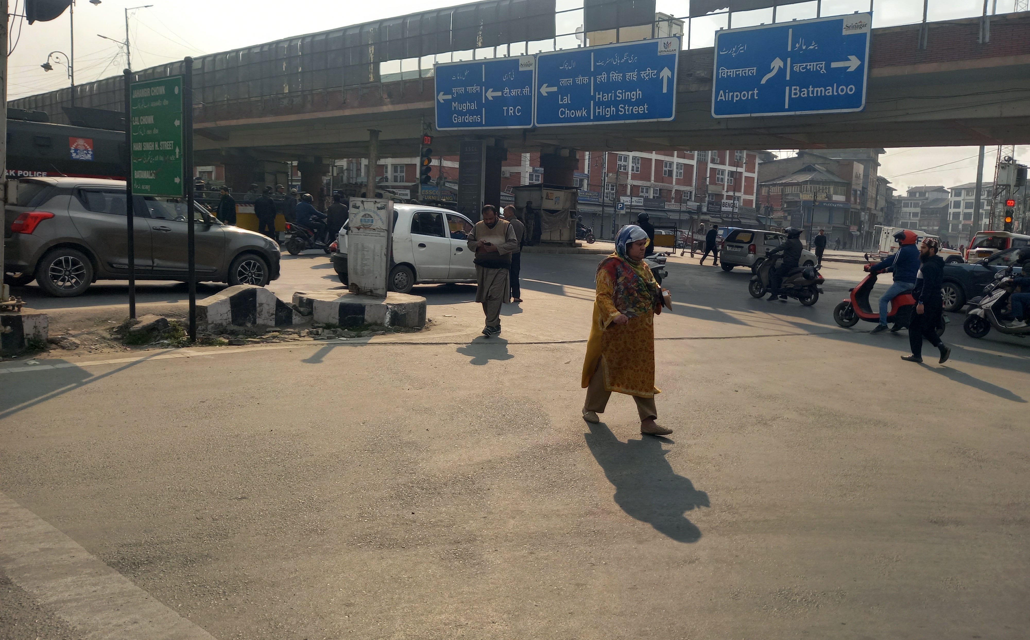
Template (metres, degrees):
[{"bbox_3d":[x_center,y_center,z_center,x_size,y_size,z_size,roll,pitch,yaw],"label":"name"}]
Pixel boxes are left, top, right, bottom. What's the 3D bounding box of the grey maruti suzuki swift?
[{"bbox_3d":[-5.180,-1.160,10.430,1.735,1.530,3.840,7,7,38],"label":"grey maruti suzuki swift"}]

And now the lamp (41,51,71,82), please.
[{"bbox_3d":[-16.663,-9.215,27.000,1.000,1.060,0.420,-2,8,-32],"label":"lamp"}]

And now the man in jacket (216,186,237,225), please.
[{"bbox_3d":[-7.800,-2.770,20.100,0.540,1.700,0.400,7,8,35],"label":"man in jacket"}]

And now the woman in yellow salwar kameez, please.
[{"bbox_3d":[0.870,0.050,5.780,0.660,1.590,0.540,4,7,20],"label":"woman in yellow salwar kameez"}]

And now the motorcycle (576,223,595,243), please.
[{"bbox_3d":[4.016,-5.184,45.000,2.020,1.100,0.750,6,8,32],"label":"motorcycle"}]

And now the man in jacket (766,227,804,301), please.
[{"bbox_3d":[6.146,-1.282,16.900,0.800,1.620,0.580,9,10,42],"label":"man in jacket"}]

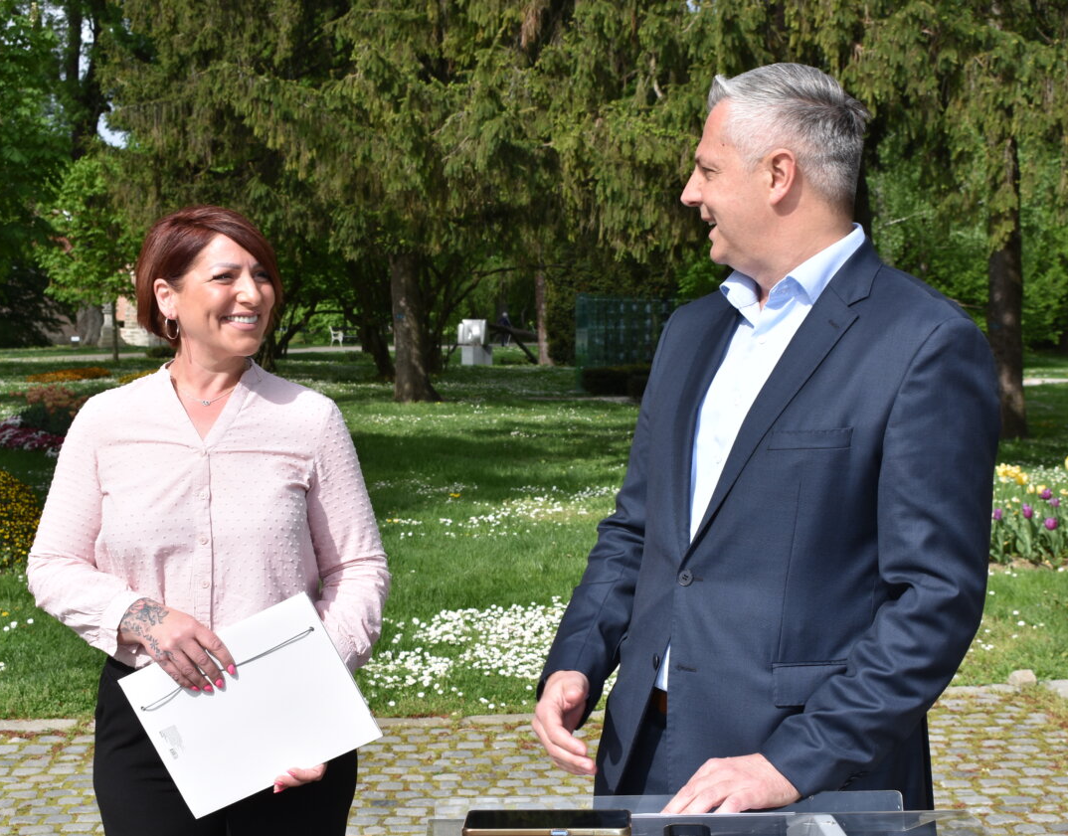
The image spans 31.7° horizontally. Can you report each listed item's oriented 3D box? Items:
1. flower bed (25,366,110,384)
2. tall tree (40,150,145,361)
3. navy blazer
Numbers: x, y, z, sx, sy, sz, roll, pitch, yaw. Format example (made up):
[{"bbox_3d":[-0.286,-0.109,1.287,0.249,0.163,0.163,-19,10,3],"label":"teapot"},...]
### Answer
[{"bbox_3d":[-10.656,-1.012,43.011,2.000,0.260,2.400,0,3,0],"label":"flower bed"},{"bbox_3d":[-13.161,-4.868,56.816,3.900,6.400,3.900,0,3,0],"label":"tall tree"},{"bbox_3d":[0.282,0.185,2.214,0.440,0.770,0.540,-3,4,-42],"label":"navy blazer"}]

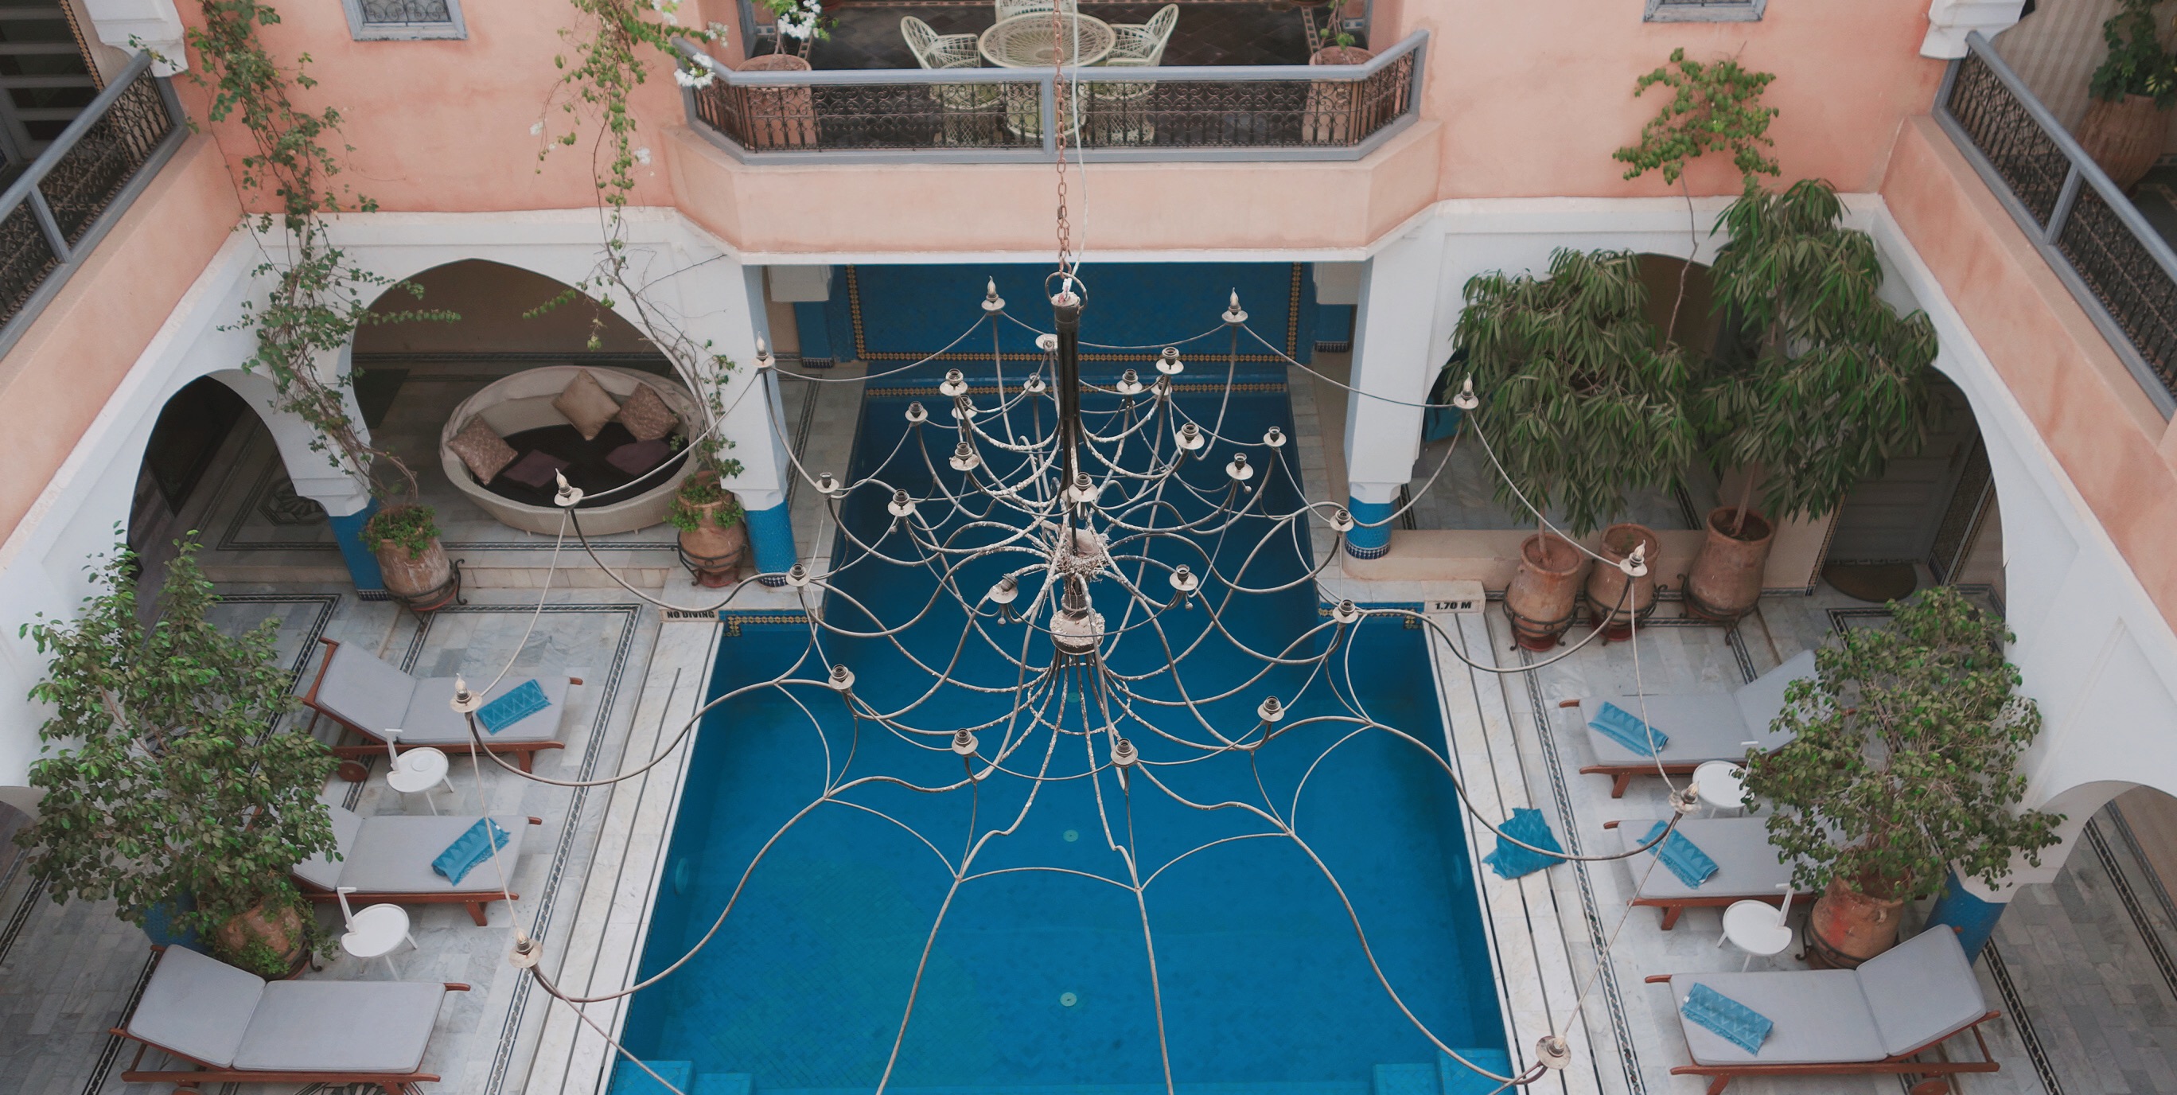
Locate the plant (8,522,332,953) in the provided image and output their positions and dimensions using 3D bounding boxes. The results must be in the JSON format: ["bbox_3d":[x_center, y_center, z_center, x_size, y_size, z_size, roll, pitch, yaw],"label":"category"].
[{"bbox_3d":[-5.346,1.450,10.317,1.550,3.250,1.550,-1,41,1],"label":"plant"}]

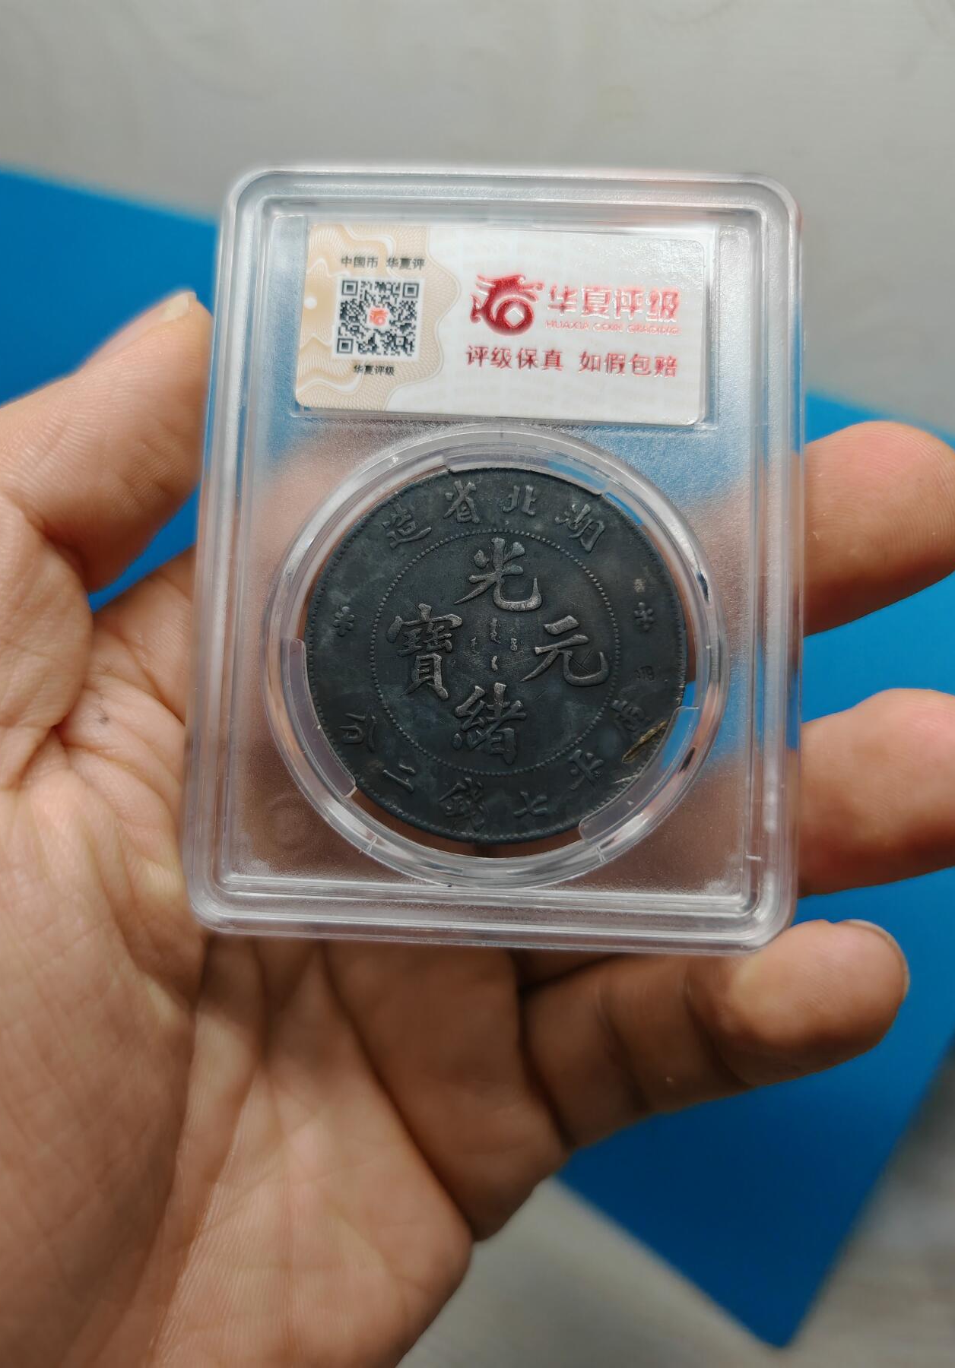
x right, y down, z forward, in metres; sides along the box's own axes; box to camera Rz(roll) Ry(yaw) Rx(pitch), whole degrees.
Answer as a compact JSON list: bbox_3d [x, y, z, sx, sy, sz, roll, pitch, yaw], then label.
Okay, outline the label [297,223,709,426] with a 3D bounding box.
[{"bbox_3d":[0.003,-0.038,0.114,0.043,0.001,0.021,2,83,1],"label":"label"}]

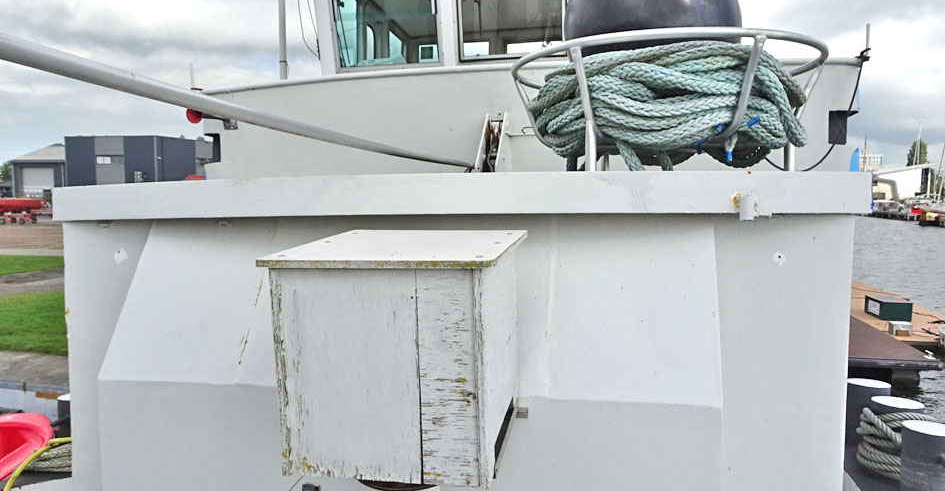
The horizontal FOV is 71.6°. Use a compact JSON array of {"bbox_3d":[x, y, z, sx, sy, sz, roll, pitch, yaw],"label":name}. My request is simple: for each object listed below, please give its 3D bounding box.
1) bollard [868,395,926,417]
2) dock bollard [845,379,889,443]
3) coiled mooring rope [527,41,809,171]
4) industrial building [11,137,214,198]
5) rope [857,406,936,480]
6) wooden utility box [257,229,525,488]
[{"bbox_3d":[1.529,0.687,2.368,0.200,0.240,0.200,1,4,12],"label":"bollard"},{"bbox_3d":[1.574,0.669,2.626,0.200,0.240,0.200,1,4,12],"label":"dock bollard"},{"bbox_3d":[0.668,-0.456,2.373,0.990,0.360,0.930,1,4,12],"label":"coiled mooring rope"},{"bbox_3d":[-37.110,-7.435,72.045,14.800,7.600,15.000,1,4,9],"label":"industrial building"},{"bbox_3d":[1.529,0.712,2.370,0.290,0.200,0.290,1,4,12],"label":"rope"},{"bbox_3d":[-0.151,0.241,1.701,0.534,0.493,0.583,0,7,11],"label":"wooden utility box"}]

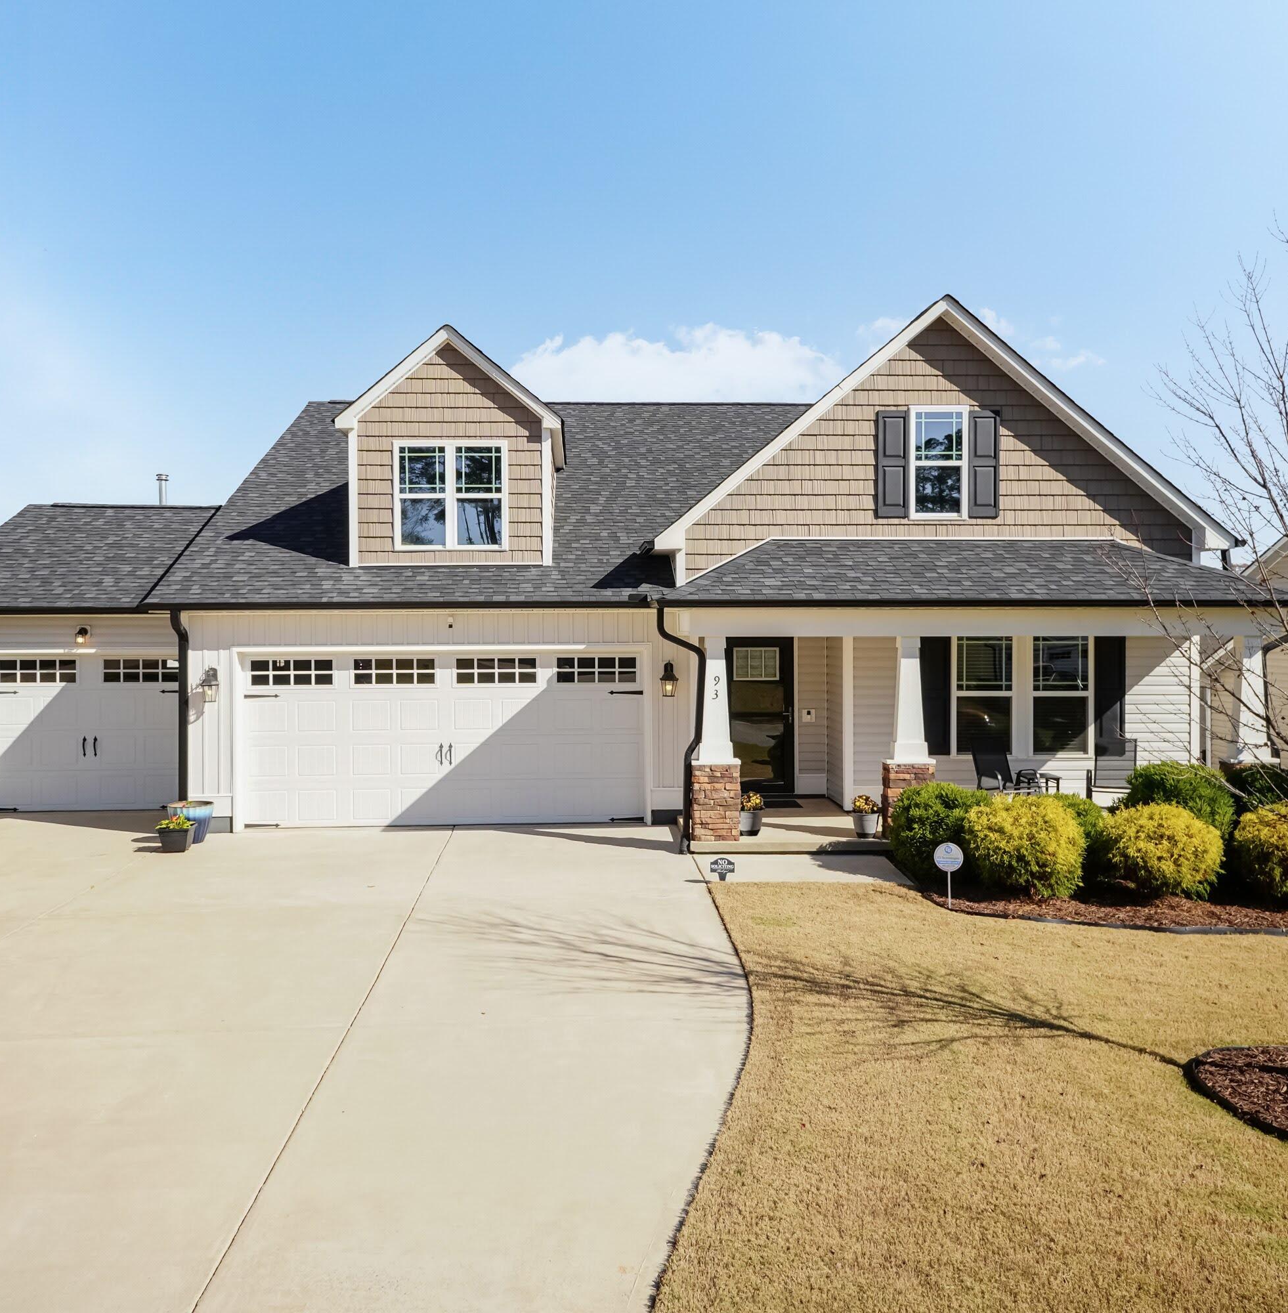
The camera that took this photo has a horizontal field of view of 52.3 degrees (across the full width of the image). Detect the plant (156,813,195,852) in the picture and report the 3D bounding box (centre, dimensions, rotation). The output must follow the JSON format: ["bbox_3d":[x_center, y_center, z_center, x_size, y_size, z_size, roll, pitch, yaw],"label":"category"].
[{"bbox_3d":[-5.160,1.945,14.500,0.360,0.390,0.350,0,0,-3],"label":"plant"}]

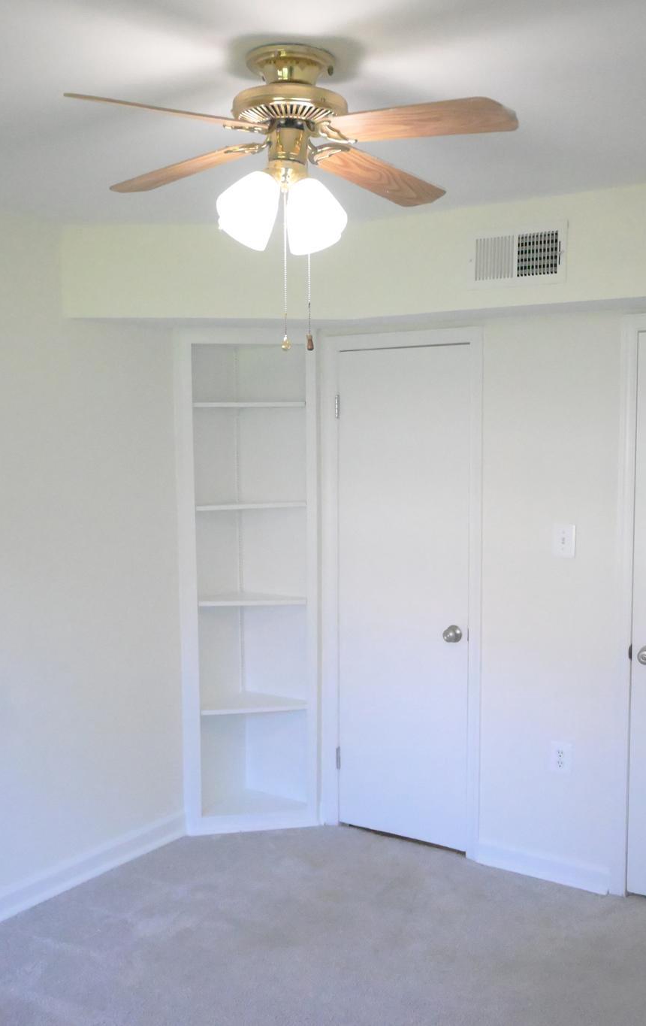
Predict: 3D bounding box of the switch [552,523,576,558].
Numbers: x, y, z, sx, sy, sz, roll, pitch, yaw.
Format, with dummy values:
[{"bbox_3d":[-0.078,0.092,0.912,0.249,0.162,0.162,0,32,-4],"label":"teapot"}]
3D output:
[{"bbox_3d":[0.883,0.106,3.769,0.084,0.122,0.013,3,6,35],"label":"switch"}]

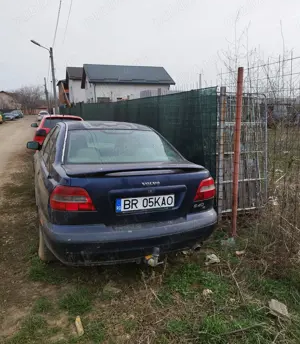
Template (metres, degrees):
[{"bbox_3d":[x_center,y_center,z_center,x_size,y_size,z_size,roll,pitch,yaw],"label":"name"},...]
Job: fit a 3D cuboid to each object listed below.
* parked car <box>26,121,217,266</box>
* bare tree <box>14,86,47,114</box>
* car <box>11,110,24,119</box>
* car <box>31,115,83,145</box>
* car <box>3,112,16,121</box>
[{"bbox_3d":[-0.825,-0.073,4.285,1.740,1.420,4.480,-3,12,-22],"label":"parked car"},{"bbox_3d":[-32.157,-19.267,74.000,8.800,8.000,7.500,-5,13,-22],"label":"bare tree"},{"bbox_3d":[-27.133,-11.819,57.000,1.760,1.530,4.200,-4,13,-21],"label":"car"},{"bbox_3d":[-3.040,-1.190,9.420,1.700,1.430,4.030,-4,13,-21],"label":"car"},{"bbox_3d":[-25.748,-10.171,51.000,1.740,1.450,4.300,-4,13,-21],"label":"car"}]

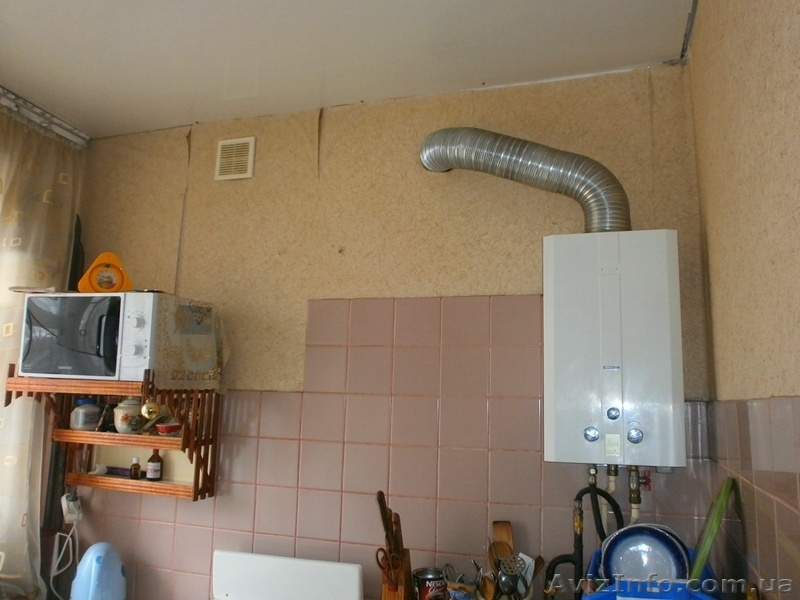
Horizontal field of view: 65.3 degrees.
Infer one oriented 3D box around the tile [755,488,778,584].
[{"bbox_3d":[0.626,0.404,1.058,0.008,0.150,0.150,-1,-9,19],"label":"tile"}]

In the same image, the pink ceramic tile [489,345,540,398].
[{"bbox_3d":[0.342,0.215,1.855,0.150,0.150,0.010,-1,-9,17],"label":"pink ceramic tile"}]

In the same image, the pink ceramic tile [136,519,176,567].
[{"bbox_3d":[-0.832,0.836,2.134,0.150,0.150,0.008,-1,-9,18],"label":"pink ceramic tile"}]

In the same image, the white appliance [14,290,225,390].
[{"bbox_3d":[-0.924,0.137,2.071,0.490,0.274,0.330,-1,-9,17],"label":"white appliance"}]

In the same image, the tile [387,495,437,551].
[{"bbox_3d":[0.038,0.670,1.875,0.150,0.150,0.010,-1,-9,18],"label":"tile"}]

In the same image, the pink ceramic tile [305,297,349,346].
[{"bbox_3d":[-0.235,0.075,2.053,0.150,0.150,0.008,-1,-8,17],"label":"pink ceramic tile"}]

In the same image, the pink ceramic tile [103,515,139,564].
[{"bbox_3d":[-0.979,0.841,2.177,0.150,0.150,0.010,-1,-9,18],"label":"pink ceramic tile"}]

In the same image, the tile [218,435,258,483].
[{"bbox_3d":[-0.538,0.533,2.083,0.150,0.150,0.008,-1,-9,18],"label":"tile"}]

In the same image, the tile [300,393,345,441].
[{"bbox_3d":[-0.243,0.376,2.010,0.150,0.150,0.008,-1,-8,17],"label":"tile"}]

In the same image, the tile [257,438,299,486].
[{"bbox_3d":[-0.393,0.529,2.032,0.150,0.150,0.010,-1,-9,17],"label":"tile"}]

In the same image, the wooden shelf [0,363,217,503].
[{"bbox_3d":[-0.932,0.433,2.027,0.548,0.419,0.365,-1,-9,18],"label":"wooden shelf"}]

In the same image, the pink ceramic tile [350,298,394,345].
[{"bbox_3d":[-0.089,0.072,2.006,0.150,0.150,0.008,-1,-9,18],"label":"pink ceramic tile"}]

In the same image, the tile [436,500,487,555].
[{"bbox_3d":[0.183,0.667,1.829,0.150,0.150,0.010,-1,-9,18],"label":"tile"}]

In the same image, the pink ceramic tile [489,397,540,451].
[{"bbox_3d":[0.336,0.364,1.825,0.150,0.150,0.010,-1,-9,18],"label":"pink ceramic tile"}]

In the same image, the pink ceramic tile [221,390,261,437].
[{"bbox_3d":[-0.534,0.381,2.098,0.150,0.150,0.010,-1,-9,17],"label":"pink ceramic tile"}]

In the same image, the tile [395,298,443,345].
[{"bbox_3d":[0.055,0.070,1.964,0.150,0.150,0.008,-1,-8,17],"label":"tile"}]

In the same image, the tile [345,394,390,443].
[{"bbox_3d":[-0.099,0.372,1.964,0.150,0.150,0.010,-1,-9,18],"label":"tile"}]

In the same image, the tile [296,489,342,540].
[{"bbox_3d":[-0.253,0.676,1.966,0.150,0.150,0.008,-1,-9,18],"label":"tile"}]

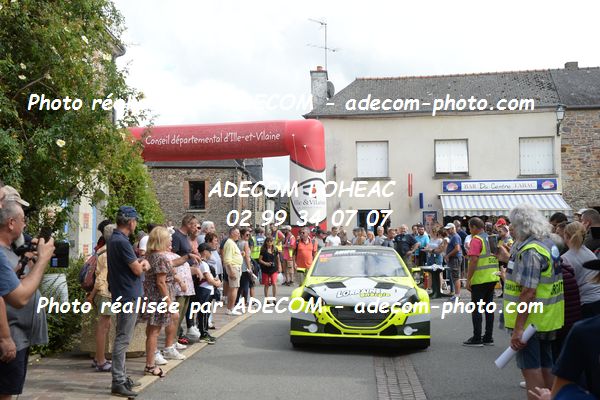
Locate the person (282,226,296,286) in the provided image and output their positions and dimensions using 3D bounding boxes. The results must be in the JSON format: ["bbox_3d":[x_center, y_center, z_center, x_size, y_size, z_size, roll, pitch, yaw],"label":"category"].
[{"bbox_3d":[-0.305,1.624,23.252,0.380,1.720,0.500,1,-3,-29],"label":"person"}]

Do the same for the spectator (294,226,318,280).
[{"bbox_3d":[0.186,1.580,19.745,0.550,1.750,0.360,0,-3,5],"label":"spectator"}]

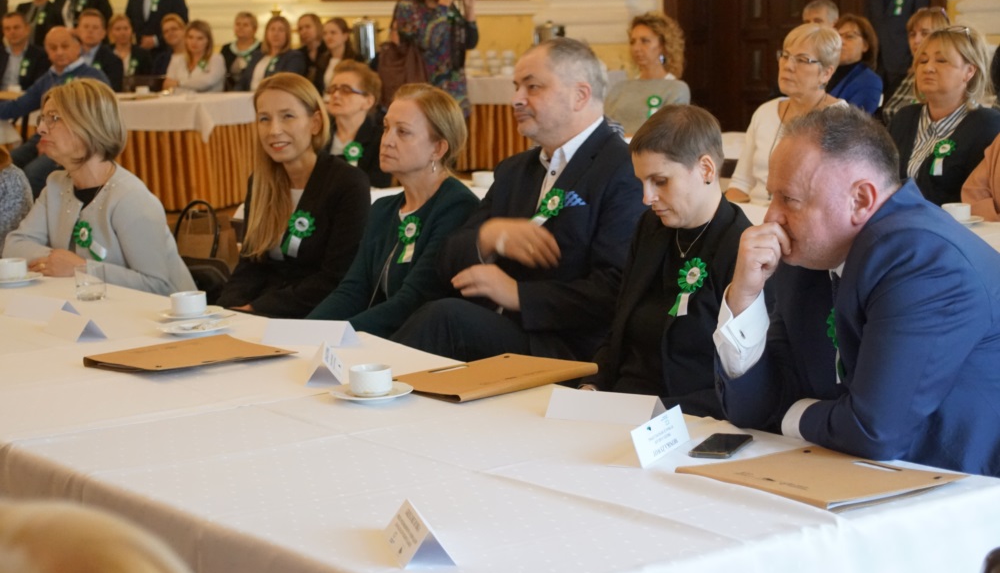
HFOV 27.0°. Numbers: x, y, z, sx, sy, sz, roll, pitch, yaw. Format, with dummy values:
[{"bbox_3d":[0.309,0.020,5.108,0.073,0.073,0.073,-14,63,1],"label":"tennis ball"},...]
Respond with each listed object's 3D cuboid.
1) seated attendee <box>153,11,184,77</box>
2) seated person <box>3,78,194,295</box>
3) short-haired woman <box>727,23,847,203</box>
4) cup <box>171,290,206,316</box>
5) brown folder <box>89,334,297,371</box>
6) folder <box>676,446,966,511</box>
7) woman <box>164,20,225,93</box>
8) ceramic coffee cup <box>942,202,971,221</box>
[{"bbox_3d":[-2.345,-1.262,14.559,0.480,1.260,0.750,2,9,20],"label":"seated attendee"},{"bbox_3d":[-1.232,0.053,5.948,0.520,1.260,0.800,7,12,44],"label":"seated person"},{"bbox_3d":[0.944,-0.185,6.966,0.500,1.310,0.800,7,12,44],"label":"short-haired woman"},{"bbox_3d":[-0.728,0.041,4.880,0.086,0.049,0.093,-1,9,0],"label":"cup"},{"bbox_3d":[-0.639,0.145,4.322,0.330,0.020,0.268,-8,11,-38],"label":"brown folder"},{"bbox_3d":[0.491,0.287,3.186,0.272,0.015,0.330,-7,10,-35],"label":"folder"},{"bbox_3d":[-2.057,-1.155,14.077,0.520,1.266,0.750,-1,9,5],"label":"woman"},{"bbox_3d":[1.358,-0.222,6.200,0.086,0.049,0.093,-1,9,0],"label":"ceramic coffee cup"}]

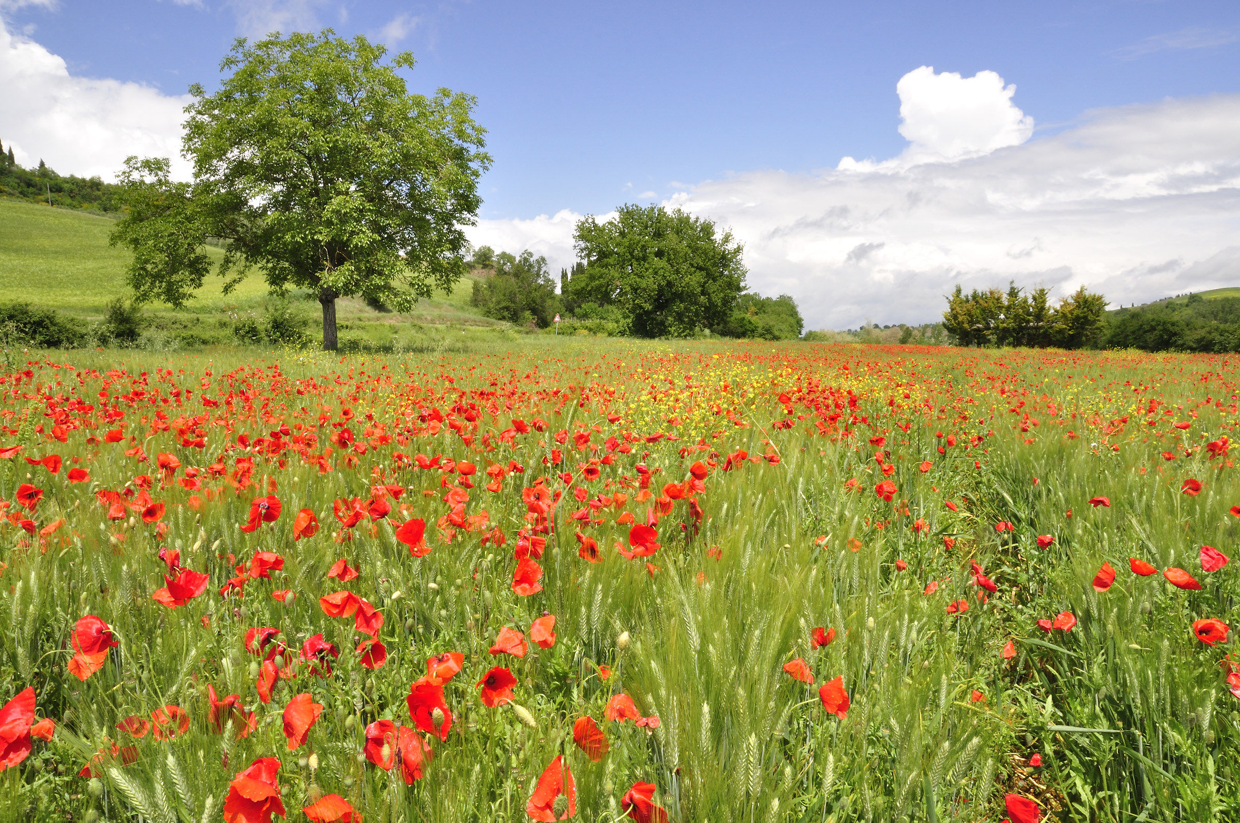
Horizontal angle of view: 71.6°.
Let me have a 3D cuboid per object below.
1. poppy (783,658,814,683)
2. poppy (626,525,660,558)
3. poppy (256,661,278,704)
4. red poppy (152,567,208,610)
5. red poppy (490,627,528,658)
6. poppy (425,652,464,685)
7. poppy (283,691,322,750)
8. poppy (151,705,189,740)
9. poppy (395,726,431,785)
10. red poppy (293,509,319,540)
[{"bbox_3d":[0.312,0.452,1.500,0.054,0.043,0.050,2,5,24],"label":"poppy"},{"bbox_3d":[0.060,0.334,2.220,0.085,0.083,0.070,-1,5,-10],"label":"poppy"},{"bbox_3d":[-0.595,0.457,1.450,0.034,0.071,0.062,-2,5,-24],"label":"poppy"},{"bbox_3d":[-0.740,0.298,1.450,0.093,0.067,0.075,-1,5,-11],"label":"red poppy"},{"bbox_3d":[-0.204,0.424,1.580,0.069,0.055,0.060,1,5,17],"label":"red poppy"},{"bbox_3d":[-0.306,0.449,1.500,0.067,0.056,0.055,1,5,11],"label":"poppy"},{"bbox_3d":[-0.432,0.422,1.170,0.054,0.075,0.060,0,5,6],"label":"poppy"},{"bbox_3d":[-0.680,0.471,1.300,0.059,0.051,0.050,0,5,0],"label":"poppy"},{"bbox_3d":[-0.269,0.447,1.120,0.047,0.075,0.060,-2,5,-18],"label":"poppy"},{"bbox_3d":[-0.785,0.282,2.150,0.065,0.075,0.055,-4,6,-37],"label":"red poppy"}]

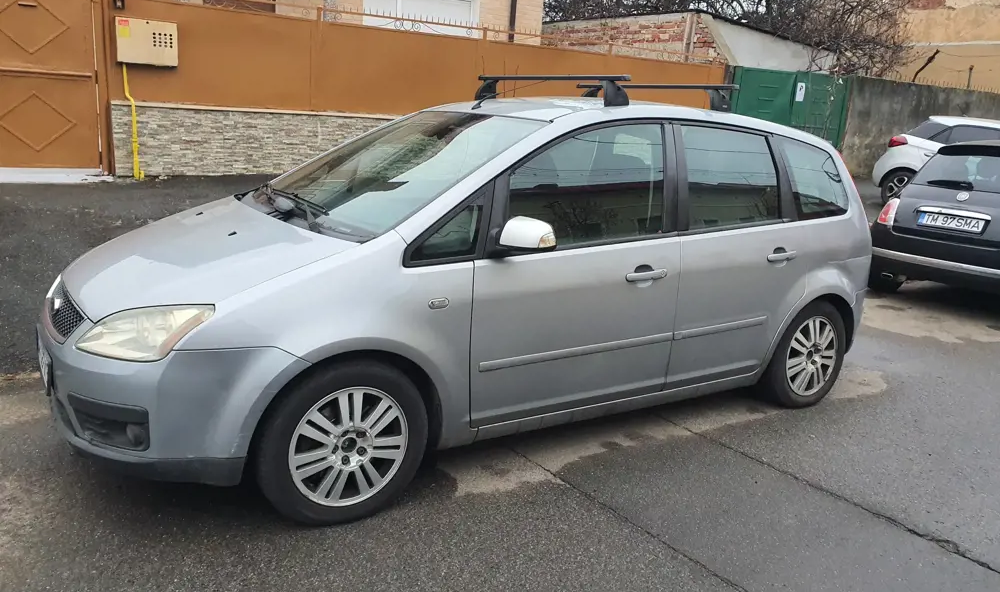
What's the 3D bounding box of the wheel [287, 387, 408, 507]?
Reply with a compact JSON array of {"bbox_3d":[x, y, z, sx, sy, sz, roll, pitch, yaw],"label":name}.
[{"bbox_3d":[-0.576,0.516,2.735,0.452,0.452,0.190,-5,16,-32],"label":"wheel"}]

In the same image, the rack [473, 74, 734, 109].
[{"bbox_3d":[0.507,-1.064,3.956,0.770,0.150,1.270,-5,16,-32],"label":"rack"}]

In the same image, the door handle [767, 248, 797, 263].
[{"bbox_3d":[1.391,-0.198,3.696,0.225,0.048,0.050,-5,16,-32],"label":"door handle"}]

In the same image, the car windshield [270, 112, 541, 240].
[{"bbox_3d":[-0.511,-0.612,3.410,1.020,0.100,1.370,-33,29,-22],"label":"car windshield"}]

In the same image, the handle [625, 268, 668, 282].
[{"bbox_3d":[0.639,-0.095,3.220,0.225,0.048,0.050,-5,16,-32],"label":"handle"}]

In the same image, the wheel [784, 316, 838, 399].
[{"bbox_3d":[1.644,0.305,4.149,0.452,0.452,0.190,-5,16,-32],"label":"wheel"}]

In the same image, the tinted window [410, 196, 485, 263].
[{"bbox_3d":[-0.194,-0.242,2.770,0.330,0.235,0.040,-4,-4,-29],"label":"tinted window"}]

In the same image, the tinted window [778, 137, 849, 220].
[{"bbox_3d":[1.678,-0.636,4.011,0.530,0.430,0.050,-8,-2,-40],"label":"tinted window"}]

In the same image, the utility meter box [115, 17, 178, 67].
[{"bbox_3d":[-4.054,-2.897,8.589,0.644,0.514,0.220,-5,16,-33],"label":"utility meter box"}]

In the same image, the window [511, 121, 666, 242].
[{"bbox_3d":[0.401,-0.490,3.162,0.920,0.505,0.060,-5,-4,-32],"label":"window"}]

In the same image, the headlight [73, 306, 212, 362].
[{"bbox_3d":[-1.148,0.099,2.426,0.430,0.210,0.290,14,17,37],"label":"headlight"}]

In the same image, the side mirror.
[{"bbox_3d":[0.086,-0.237,2.779,0.135,0.150,0.210,-5,16,-32],"label":"side mirror"}]

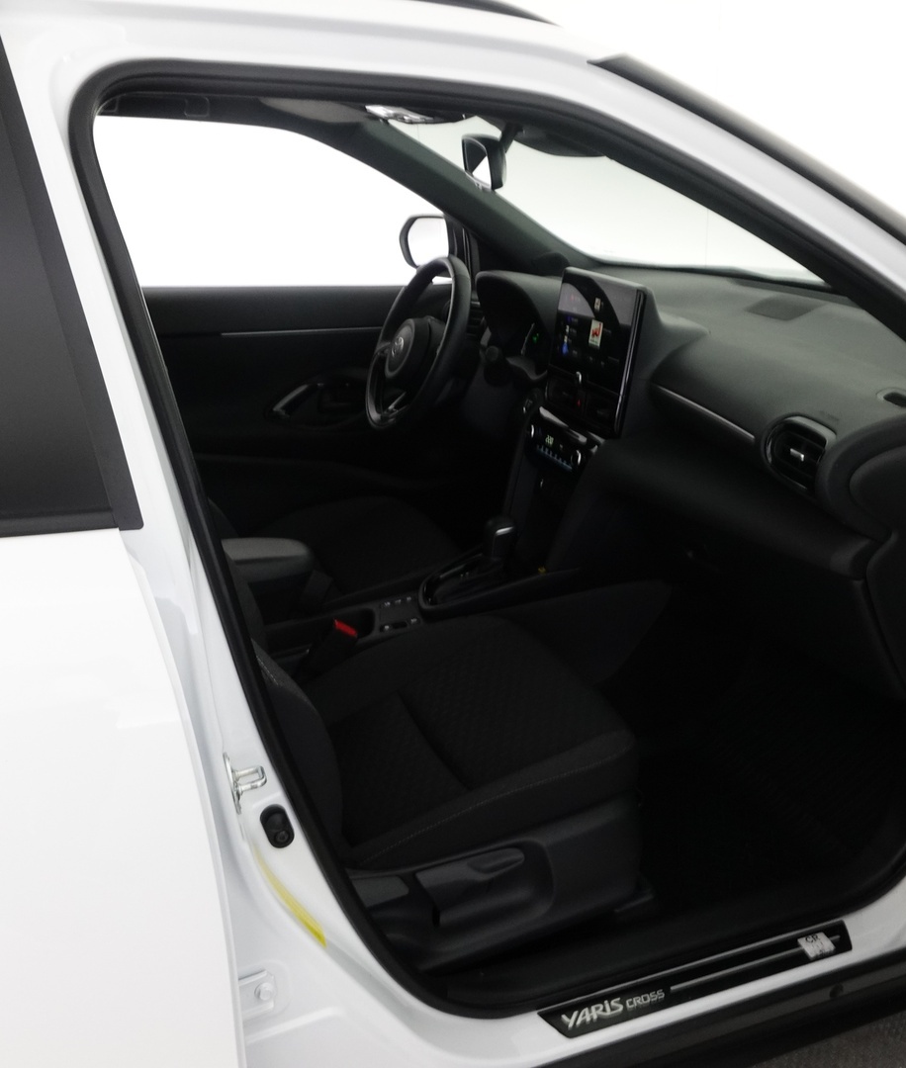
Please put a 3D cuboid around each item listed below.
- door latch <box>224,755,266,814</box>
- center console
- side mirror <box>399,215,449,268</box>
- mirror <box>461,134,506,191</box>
[{"bbox_3d":[-0.184,0.218,0.937,0.037,0.053,0.035,-7,23,-22],"label":"door latch"},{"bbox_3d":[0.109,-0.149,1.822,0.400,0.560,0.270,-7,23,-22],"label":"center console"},{"bbox_3d":[-0.024,-0.700,2.599,0.125,0.150,0.210,-12,25,-33],"label":"side mirror"},{"bbox_3d":[0.045,-0.566,1.626,0.037,0.068,0.230,-8,22,-4],"label":"mirror"}]

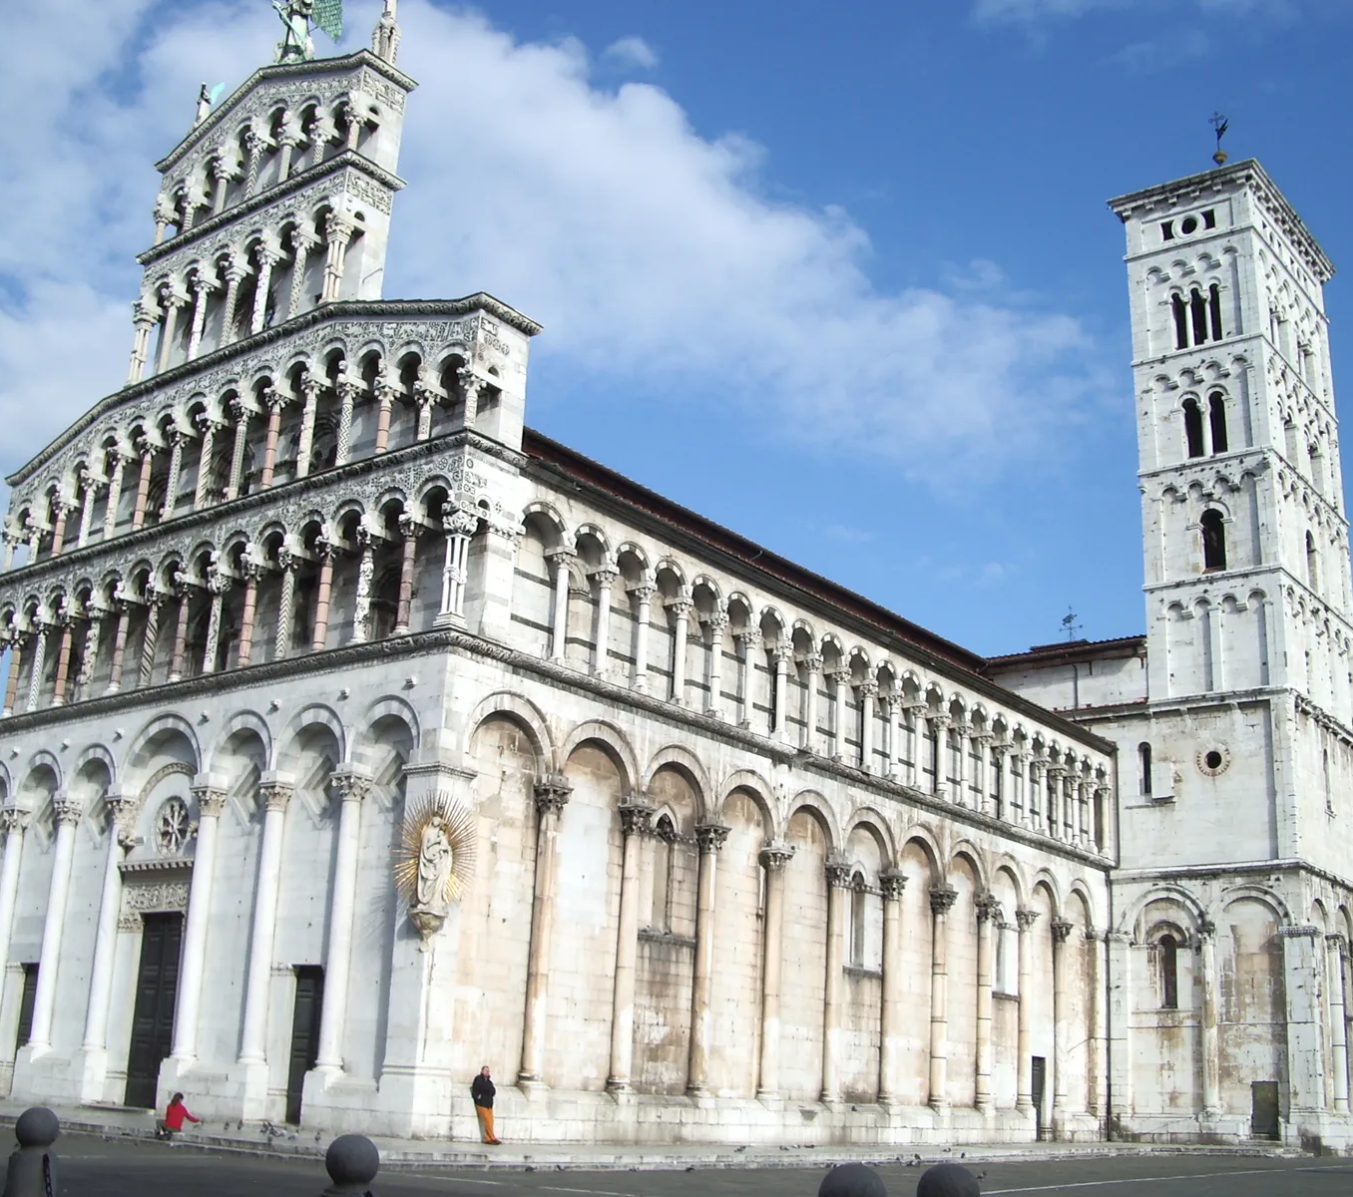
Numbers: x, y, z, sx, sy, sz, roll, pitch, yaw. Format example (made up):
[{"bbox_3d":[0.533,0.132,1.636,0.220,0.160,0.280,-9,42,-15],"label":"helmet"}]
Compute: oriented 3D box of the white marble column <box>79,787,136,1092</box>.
[{"bbox_3d":[-15.177,9.174,43.212,0.750,8.000,0.750,-11,-22,37],"label":"white marble column"}]

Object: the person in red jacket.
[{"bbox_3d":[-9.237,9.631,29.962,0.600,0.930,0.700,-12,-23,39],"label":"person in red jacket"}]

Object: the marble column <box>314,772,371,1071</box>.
[{"bbox_3d":[-8.011,7.718,38.087,0.700,7.103,0.680,-11,-22,36],"label":"marble column"}]

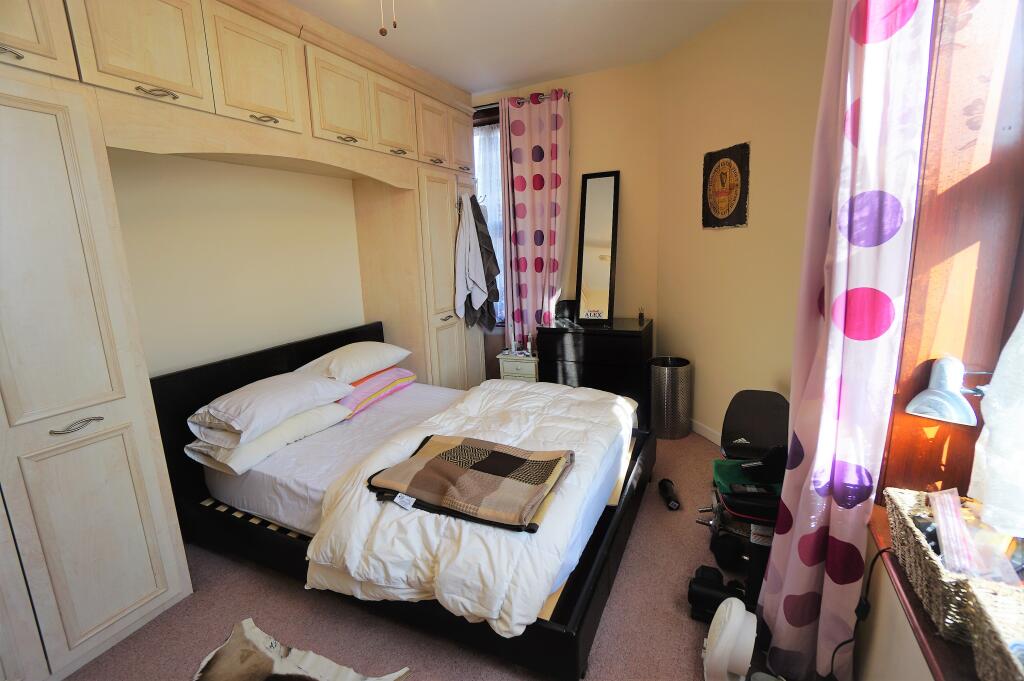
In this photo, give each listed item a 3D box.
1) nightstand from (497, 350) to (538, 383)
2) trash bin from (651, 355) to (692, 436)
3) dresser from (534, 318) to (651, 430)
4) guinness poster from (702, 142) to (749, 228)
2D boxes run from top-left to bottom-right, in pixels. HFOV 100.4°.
[{"bbox_3d":[0.131,0.360,3.795,0.405,0.495,0.320,3,13,27],"label":"nightstand"},{"bbox_3d":[1.159,0.418,3.141,0.282,0.535,0.282,3,13,27],"label":"trash bin"},{"bbox_3d":[0.691,0.247,3.485,0.800,0.780,0.480,3,13,27],"label":"dresser"},{"bbox_3d":[1.339,-0.962,2.693,0.020,0.475,0.350,-7,12,-20],"label":"guinness poster"}]

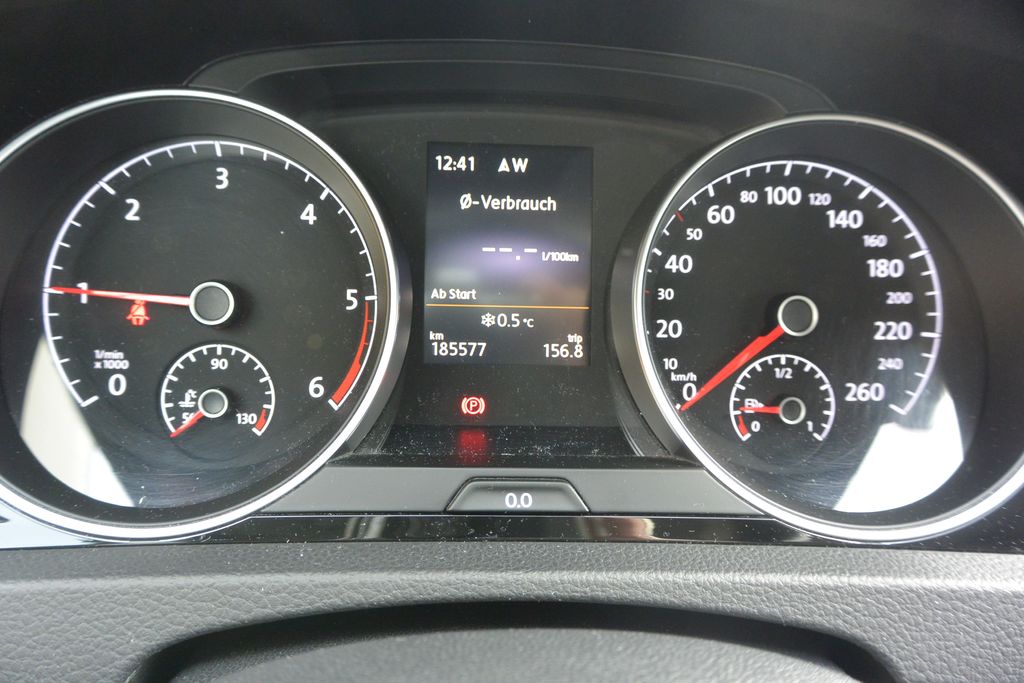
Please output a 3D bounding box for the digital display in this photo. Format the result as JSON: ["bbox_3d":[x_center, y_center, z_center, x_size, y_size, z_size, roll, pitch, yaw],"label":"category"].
[{"bbox_3d":[-0.001,-0.029,0.261,0.055,0.073,0.010,1,1,-3],"label":"digital display"}]

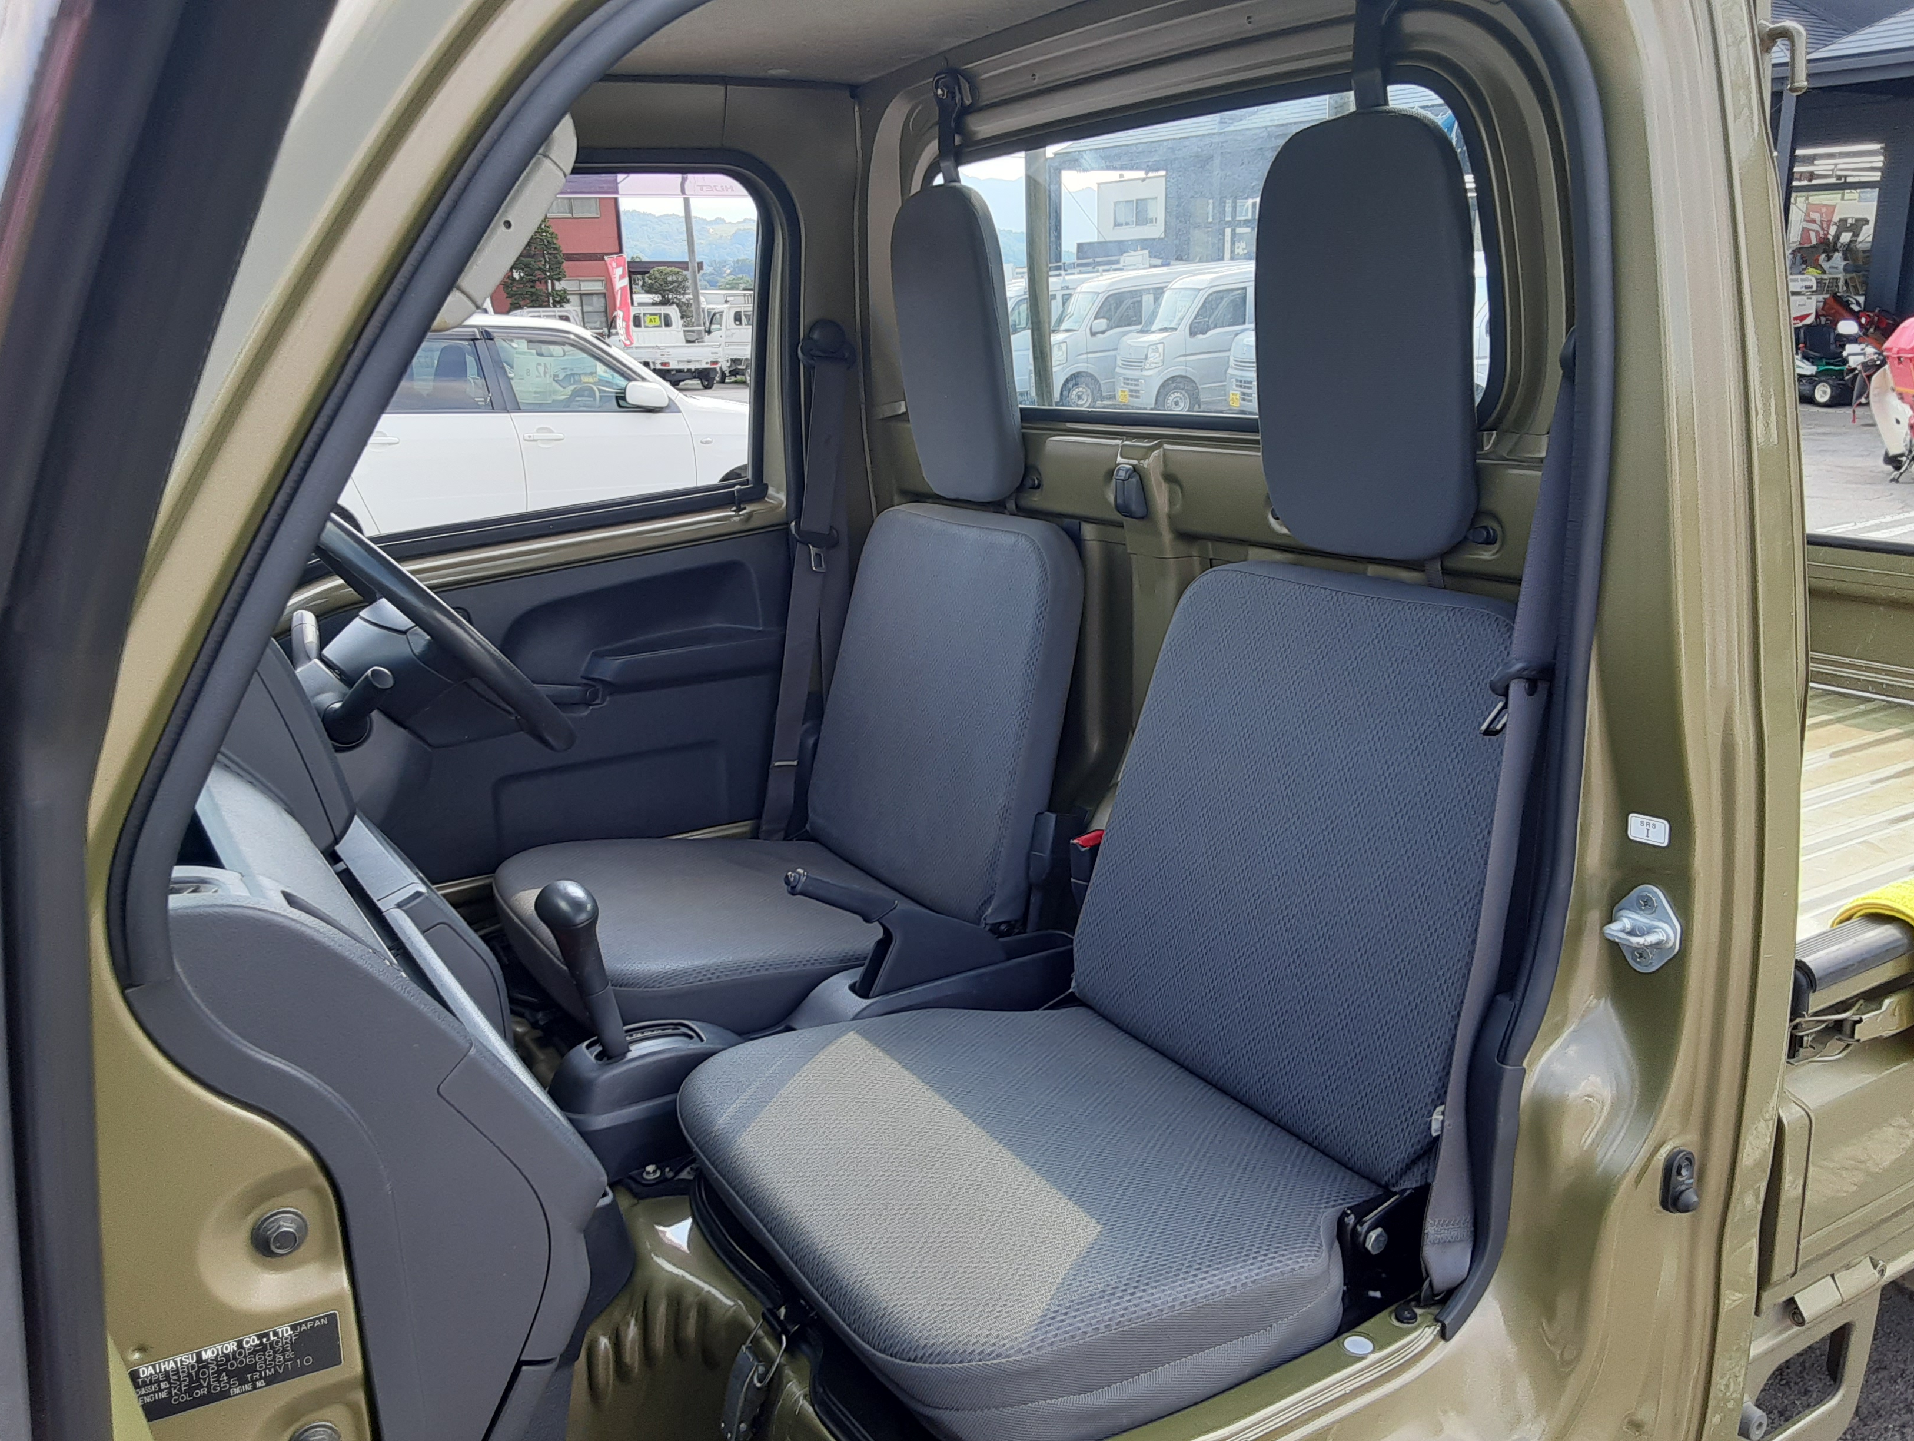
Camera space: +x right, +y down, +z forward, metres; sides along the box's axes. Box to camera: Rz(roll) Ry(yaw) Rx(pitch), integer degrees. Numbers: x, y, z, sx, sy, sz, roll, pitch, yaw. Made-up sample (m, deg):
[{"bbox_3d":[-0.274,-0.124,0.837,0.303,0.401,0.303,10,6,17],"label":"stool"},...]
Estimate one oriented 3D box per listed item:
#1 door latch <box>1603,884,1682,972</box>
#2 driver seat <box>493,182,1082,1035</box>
[{"bbox_3d":[0.440,0.139,0.969,0.032,0.058,0.047,-14,19,-39],"label":"door latch"},{"bbox_3d":[-0.227,-0.152,1.693,0.580,0.870,0.480,-11,17,-30],"label":"driver seat"}]

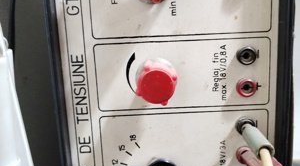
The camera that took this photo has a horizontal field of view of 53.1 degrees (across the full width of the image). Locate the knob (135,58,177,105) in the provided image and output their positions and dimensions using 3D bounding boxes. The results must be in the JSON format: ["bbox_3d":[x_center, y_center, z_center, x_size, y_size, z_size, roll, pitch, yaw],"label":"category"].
[{"bbox_3d":[0.004,-0.001,0.171,0.025,0.025,0.021,-3,11,0],"label":"knob"}]

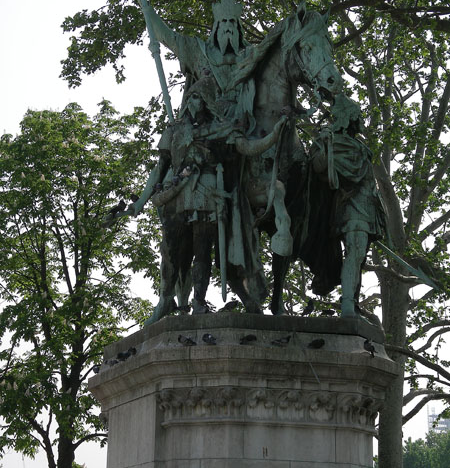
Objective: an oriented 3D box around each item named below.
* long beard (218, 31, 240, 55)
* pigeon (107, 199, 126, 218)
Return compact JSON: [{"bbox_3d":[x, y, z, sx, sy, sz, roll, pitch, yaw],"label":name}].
[{"bbox_3d":[0.077,-3.281,29.100,0.365,0.360,0.220,0,-11,0],"label":"long beard"},{"bbox_3d":[-1.763,-0.414,27.600,0.290,0.270,0.130,5,-12,-25],"label":"pigeon"}]

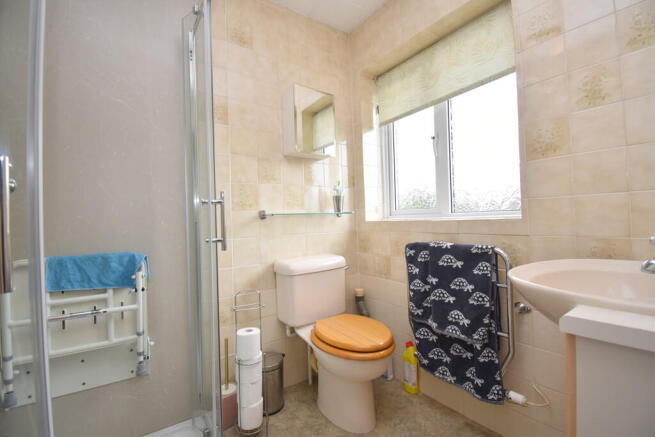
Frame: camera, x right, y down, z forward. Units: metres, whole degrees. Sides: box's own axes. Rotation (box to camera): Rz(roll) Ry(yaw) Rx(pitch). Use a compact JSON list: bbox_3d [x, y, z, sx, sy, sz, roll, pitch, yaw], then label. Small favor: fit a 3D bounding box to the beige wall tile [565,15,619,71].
[{"bbox_3d":[0.937,-0.619,0.969,0.008,0.150,0.150,-1,-1,-37],"label":"beige wall tile"}]

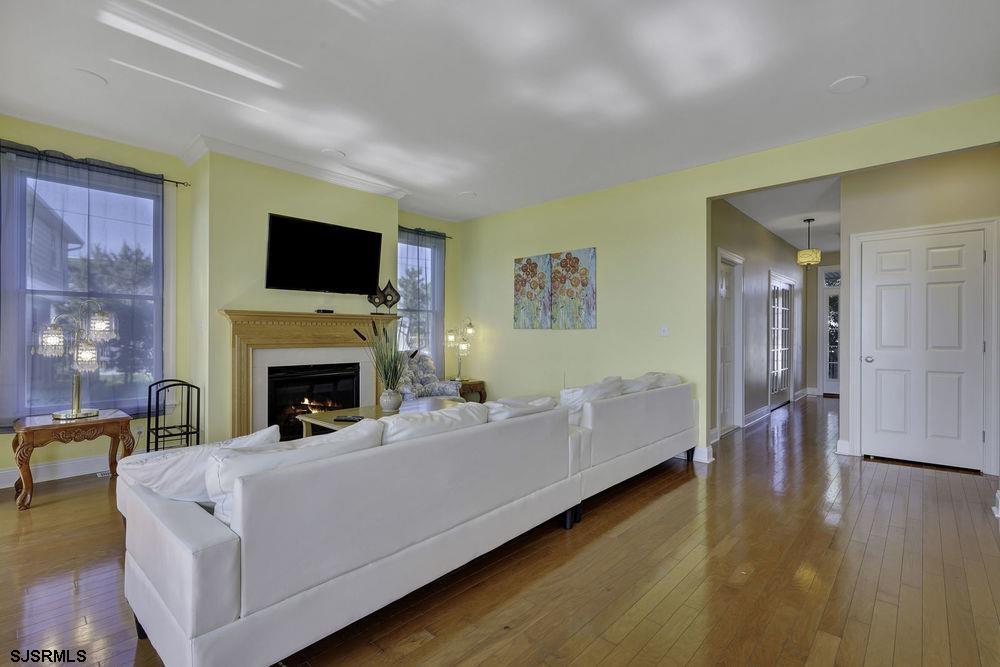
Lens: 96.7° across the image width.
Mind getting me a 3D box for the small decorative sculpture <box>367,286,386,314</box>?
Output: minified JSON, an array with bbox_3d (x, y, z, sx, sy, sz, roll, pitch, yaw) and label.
[{"bbox_3d":[-1.326,-0.355,4.822,0.070,0.320,0.215,1,0,43],"label":"small decorative sculpture"}]

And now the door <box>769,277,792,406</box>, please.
[{"bbox_3d":[4.608,0.180,7.325,0.045,2.030,1.470,0,0,43],"label":"door"}]

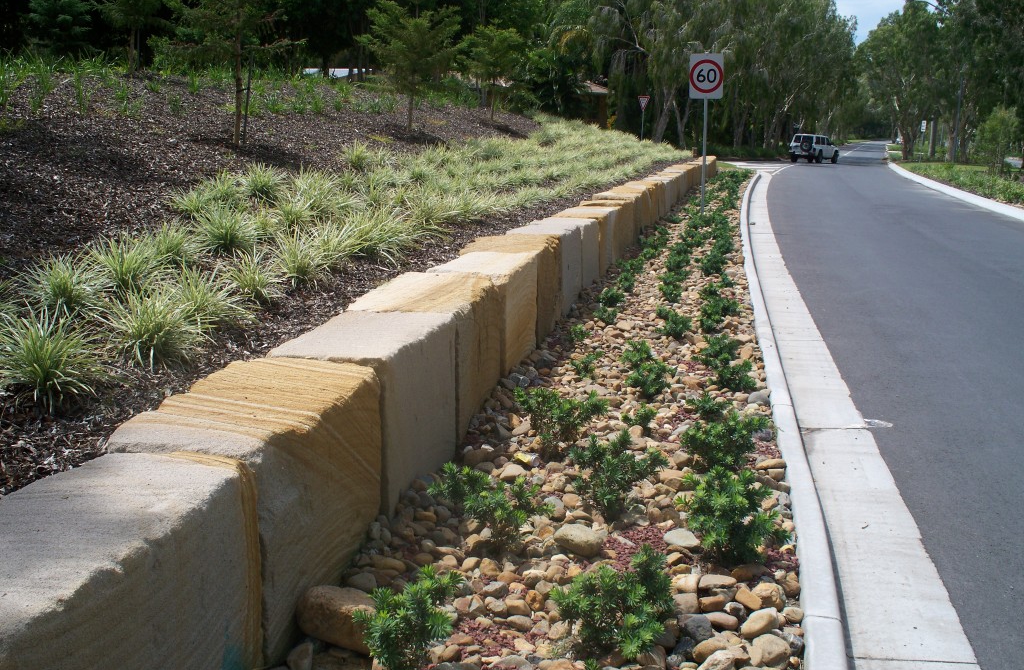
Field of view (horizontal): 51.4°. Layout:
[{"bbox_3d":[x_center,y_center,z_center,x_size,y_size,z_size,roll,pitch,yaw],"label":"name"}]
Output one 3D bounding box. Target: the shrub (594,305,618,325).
[{"bbox_3d":[0.761,-0.155,8.580,0.193,0.151,0.184,1,10,5],"label":"shrub"}]

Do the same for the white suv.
[{"bbox_3d":[19.686,-12.137,69.300,1.860,1.830,4.880,7,12,32],"label":"white suv"}]

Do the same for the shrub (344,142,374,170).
[{"bbox_3d":[-1.538,-1.800,10.738,0.298,0.298,0.284,-1,10,-8],"label":"shrub"}]

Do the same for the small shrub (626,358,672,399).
[{"bbox_3d":[0.795,0.256,6.156,0.266,0.222,0.253,1,11,7],"label":"small shrub"}]

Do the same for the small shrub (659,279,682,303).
[{"bbox_3d":[1.377,-0.383,9.255,0.209,0.195,0.199,0,10,0],"label":"small shrub"}]

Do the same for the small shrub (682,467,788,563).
[{"bbox_3d":[0.756,0.600,3.635,0.375,0.301,0.340,0,10,0],"label":"small shrub"}]

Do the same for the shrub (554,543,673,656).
[{"bbox_3d":[0.277,0.737,2.975,0.335,0.283,0.318,1,10,6],"label":"shrub"}]

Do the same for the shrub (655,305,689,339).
[{"bbox_3d":[1.151,-0.098,7.637,0.258,0.222,0.220,0,10,0],"label":"shrub"}]

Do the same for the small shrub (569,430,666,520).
[{"bbox_3d":[0.424,0.549,4.196,0.386,0.357,0.367,1,11,6],"label":"small shrub"}]

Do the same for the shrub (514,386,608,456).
[{"bbox_3d":[0.223,0.383,4.801,0.424,0.304,0.320,0,10,0],"label":"shrub"}]

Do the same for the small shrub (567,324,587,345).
[{"bbox_3d":[0.469,-0.002,7.747,0.146,0.152,0.138,1,10,3],"label":"small shrub"}]

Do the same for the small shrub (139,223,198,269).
[{"bbox_3d":[-1.787,-0.513,5.539,0.330,0.230,0.320,0,10,0],"label":"small shrub"}]

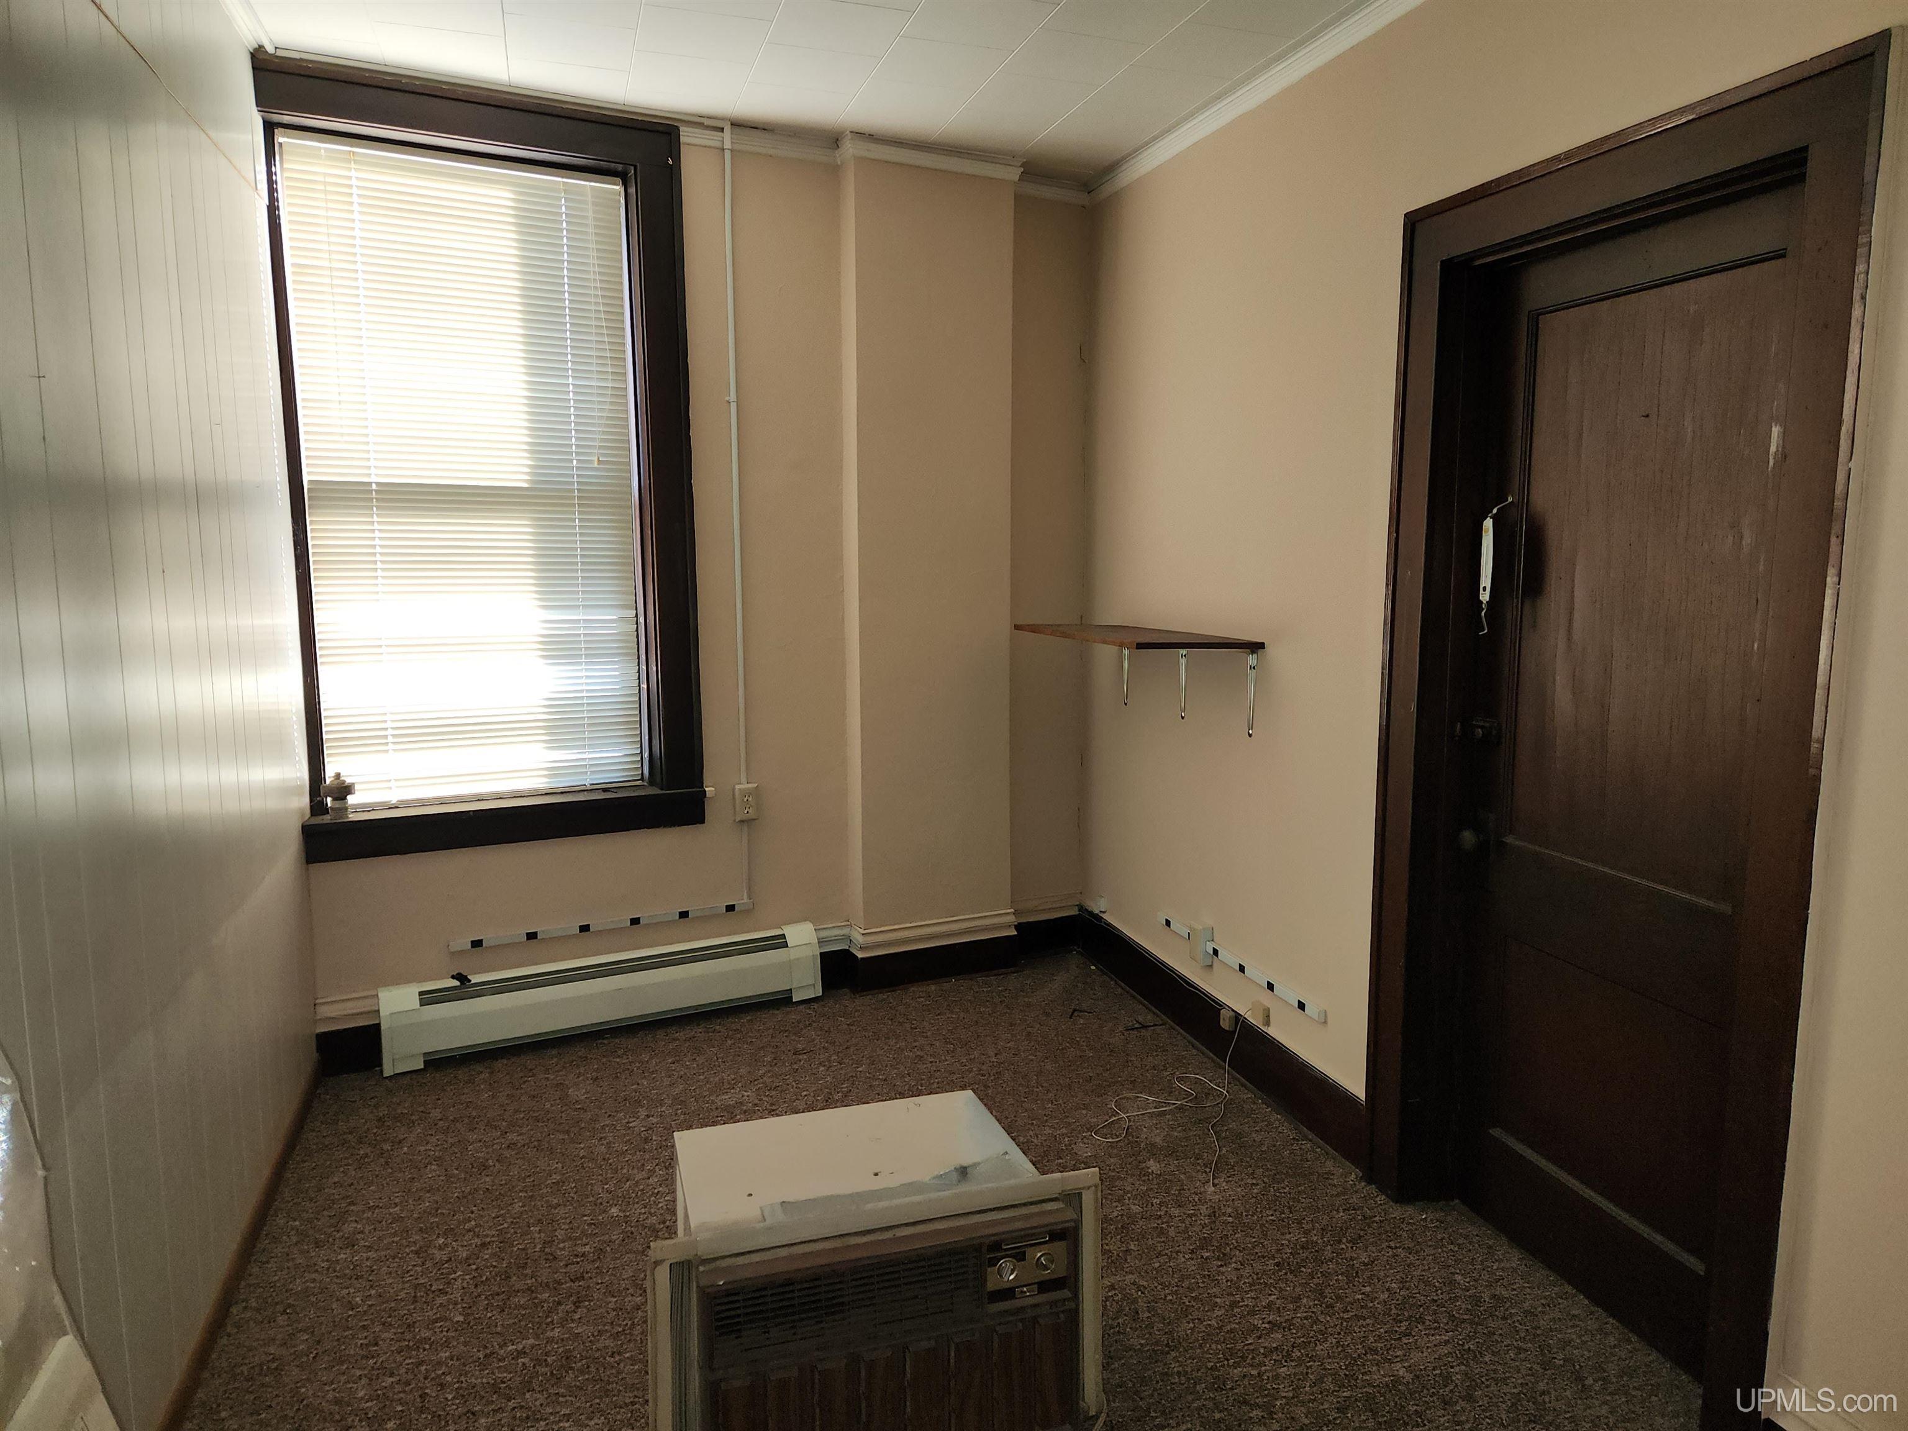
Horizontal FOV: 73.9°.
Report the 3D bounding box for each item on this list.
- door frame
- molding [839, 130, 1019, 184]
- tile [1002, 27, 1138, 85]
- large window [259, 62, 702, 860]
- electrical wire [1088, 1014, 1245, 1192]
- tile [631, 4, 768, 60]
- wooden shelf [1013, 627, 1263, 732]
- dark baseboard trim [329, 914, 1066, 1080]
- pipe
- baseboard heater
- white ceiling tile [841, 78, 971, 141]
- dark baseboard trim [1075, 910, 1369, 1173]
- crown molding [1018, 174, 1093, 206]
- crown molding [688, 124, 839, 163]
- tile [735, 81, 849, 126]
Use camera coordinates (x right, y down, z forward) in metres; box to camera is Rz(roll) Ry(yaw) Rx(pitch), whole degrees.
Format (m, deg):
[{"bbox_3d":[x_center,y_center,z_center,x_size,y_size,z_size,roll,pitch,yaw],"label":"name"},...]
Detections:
[{"bbox_3d":[1.200,0.078,2.399,0.150,2.197,1.049,-3,8,-17],"label":"door frame"},{"bbox_3d":[-0.062,-1.754,4.031,0.650,0.072,0.130,-4,9,-28],"label":"molding"},{"bbox_3d":[0.304,-1.689,3.244,0.305,0.016,0.305,-3,8,-17],"label":"tile"},{"bbox_3d":[-1.298,-0.654,3.616,1.110,2.057,0.200,-4,9,-27],"label":"large window"},{"bbox_3d":[0.629,0.993,3.360,0.550,0.190,0.630,-3,8,-17],"label":"electrical wire"},{"bbox_3d":[-0.618,-1.669,3.106,0.305,0.016,0.305,-3,8,-17],"label":"tile"},{"bbox_3d":[0.499,-0.132,3.960,0.335,0.280,1.220,-3,8,-17],"label":"wooden shelf"},{"bbox_3d":[-0.647,0.883,4.082,2.522,0.140,0.100,-4,9,-27],"label":"dark baseboard trim"},{"bbox_3d":[-0.671,-0.571,3.903,0.022,2.371,0.022,-4,9,-27],"label":"pipe"},{"bbox_3d":[-1.034,0.850,3.895,1.330,0.228,0.085,-4,9,-28],"label":"baseboard heater"},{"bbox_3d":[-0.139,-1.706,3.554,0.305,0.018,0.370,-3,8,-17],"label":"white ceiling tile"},{"bbox_3d":[0.729,0.897,3.850,0.025,0.170,1.729,-3,8,-17],"label":"dark baseboard trim"},{"bbox_3d":[0.331,-1.787,4.291,0.340,0.072,0.045,-4,9,-28],"label":"crown molding"},{"bbox_3d":[-0.567,-1.722,3.811,0.500,0.075,0.045,-4,9,-28],"label":"crown molding"},{"bbox_3d":[-0.455,-1.705,3.543,0.300,0.018,0.305,-3,8,-17],"label":"tile"}]

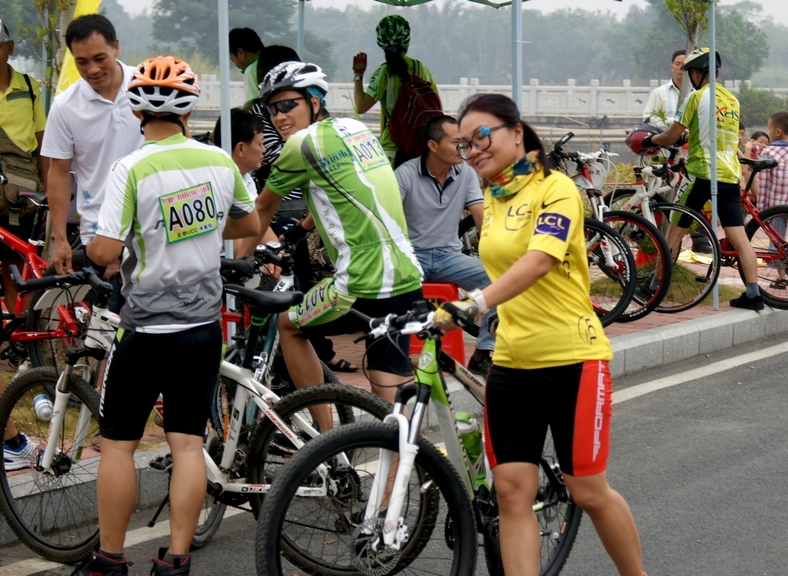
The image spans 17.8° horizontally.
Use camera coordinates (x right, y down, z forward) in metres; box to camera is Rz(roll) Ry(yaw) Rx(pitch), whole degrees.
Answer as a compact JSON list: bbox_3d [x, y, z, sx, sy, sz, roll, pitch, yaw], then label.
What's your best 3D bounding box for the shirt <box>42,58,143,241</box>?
[{"bbox_3d":[-1.050,-0.504,9.396,0.530,0.690,0.320,0,5,0],"label":"shirt"}]

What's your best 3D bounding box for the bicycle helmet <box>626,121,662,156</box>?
[{"bbox_3d":[1.629,-0.969,16.257,0.270,0.200,0.210,1,5,18],"label":"bicycle helmet"}]

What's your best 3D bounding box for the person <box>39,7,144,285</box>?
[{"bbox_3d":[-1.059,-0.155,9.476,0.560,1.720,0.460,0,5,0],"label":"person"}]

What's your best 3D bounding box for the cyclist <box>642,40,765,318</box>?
[{"bbox_3d":[1.996,-0.717,16.150,0.780,1.650,0.620,4,7,41],"label":"cyclist"}]

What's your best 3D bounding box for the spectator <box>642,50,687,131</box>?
[{"bbox_3d":[2.281,-1.089,20.200,0.520,1.650,0.330,-1,5,-9],"label":"spectator"}]

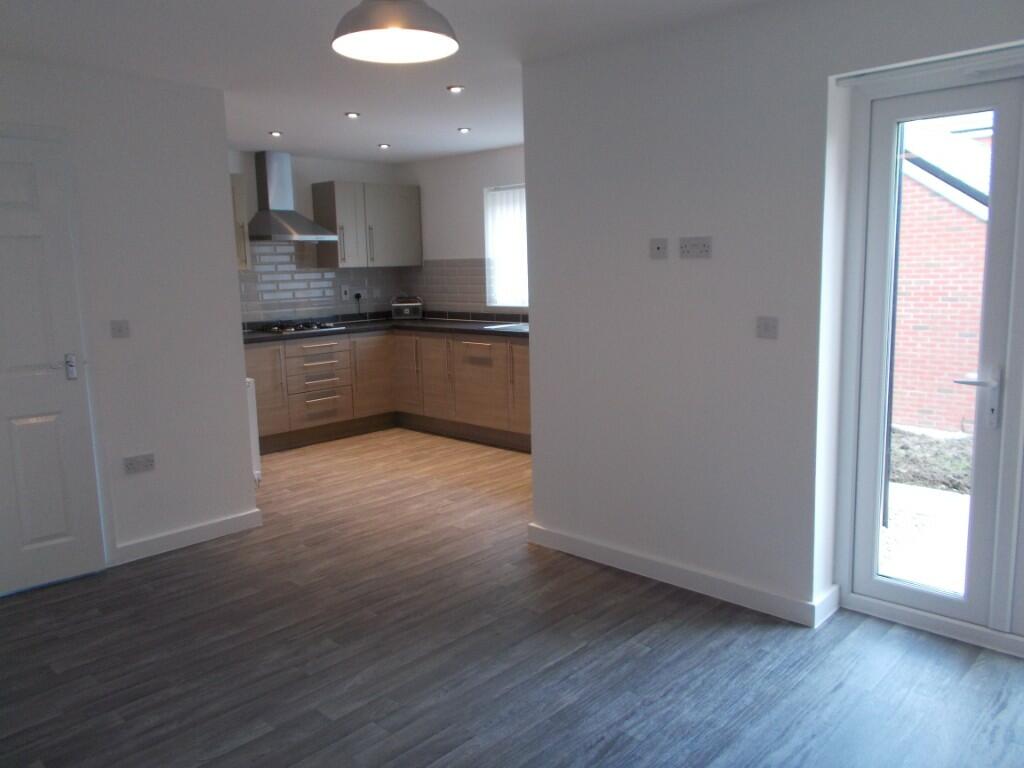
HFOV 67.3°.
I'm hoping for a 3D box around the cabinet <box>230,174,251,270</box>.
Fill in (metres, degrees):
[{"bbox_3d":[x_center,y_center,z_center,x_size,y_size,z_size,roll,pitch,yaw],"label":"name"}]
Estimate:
[{"bbox_3d":[-2.249,-1.216,5.826,0.333,0.716,0.345,7,12,42],"label":"cabinet"}]

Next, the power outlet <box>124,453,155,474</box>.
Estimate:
[{"bbox_3d":[-1.854,0.402,3.837,0.010,0.087,0.147,7,12,42],"label":"power outlet"}]

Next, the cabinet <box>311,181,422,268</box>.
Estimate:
[{"bbox_3d":[-1.278,-1.403,6.867,0.333,0.716,0.904,7,12,42],"label":"cabinet"}]

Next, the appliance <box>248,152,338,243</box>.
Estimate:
[{"bbox_3d":[-1.809,-1.497,6.148,0.500,0.712,0.600,7,12,42],"label":"appliance"}]

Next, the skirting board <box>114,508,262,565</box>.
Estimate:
[{"bbox_3d":[-1.692,0.799,4.066,0.018,0.089,0.780,7,12,42],"label":"skirting board"}]

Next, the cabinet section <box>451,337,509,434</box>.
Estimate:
[{"bbox_3d":[-0.052,-0.057,6.287,0.605,0.728,0.570,6,12,43],"label":"cabinet section"}]

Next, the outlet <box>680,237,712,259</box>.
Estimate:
[{"bbox_3d":[0.750,-0.556,3.138,0.147,0.087,0.010,7,12,42],"label":"outlet"}]

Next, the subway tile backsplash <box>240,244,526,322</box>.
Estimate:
[{"bbox_3d":[-1.040,-0.836,6.157,1.738,0.665,1.740,7,12,42],"label":"subway tile backsplash"}]

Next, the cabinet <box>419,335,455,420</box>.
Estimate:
[{"bbox_3d":[-0.400,-0.084,6.480,0.395,0.720,0.575,7,12,42],"label":"cabinet"}]

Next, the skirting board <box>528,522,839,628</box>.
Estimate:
[{"bbox_3d":[0.718,0.822,3.567,1.480,0.092,0.240,7,12,42],"label":"skirting board"}]

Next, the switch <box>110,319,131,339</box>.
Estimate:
[{"bbox_3d":[-1.887,-0.264,3.712,0.010,0.087,0.087,7,12,42],"label":"switch"}]

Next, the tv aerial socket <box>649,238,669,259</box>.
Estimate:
[{"bbox_3d":[0.617,-0.566,3.231,0.086,0.086,0.012,7,13,42],"label":"tv aerial socket"}]

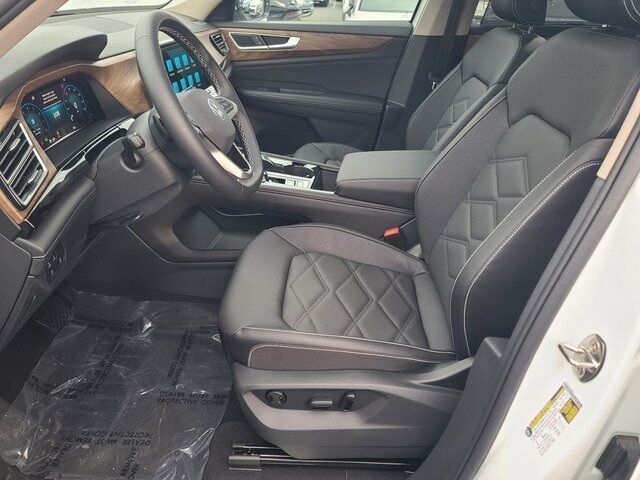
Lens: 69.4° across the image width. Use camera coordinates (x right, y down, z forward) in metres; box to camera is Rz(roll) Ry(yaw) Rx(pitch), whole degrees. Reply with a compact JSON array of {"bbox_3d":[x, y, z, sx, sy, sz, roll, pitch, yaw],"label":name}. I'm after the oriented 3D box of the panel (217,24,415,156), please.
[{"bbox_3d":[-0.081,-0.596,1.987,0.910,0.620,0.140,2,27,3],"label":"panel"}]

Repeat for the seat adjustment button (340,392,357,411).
[{"bbox_3d":[0.054,0.306,0.875,0.026,0.036,0.015,2,27,3],"label":"seat adjustment button"}]

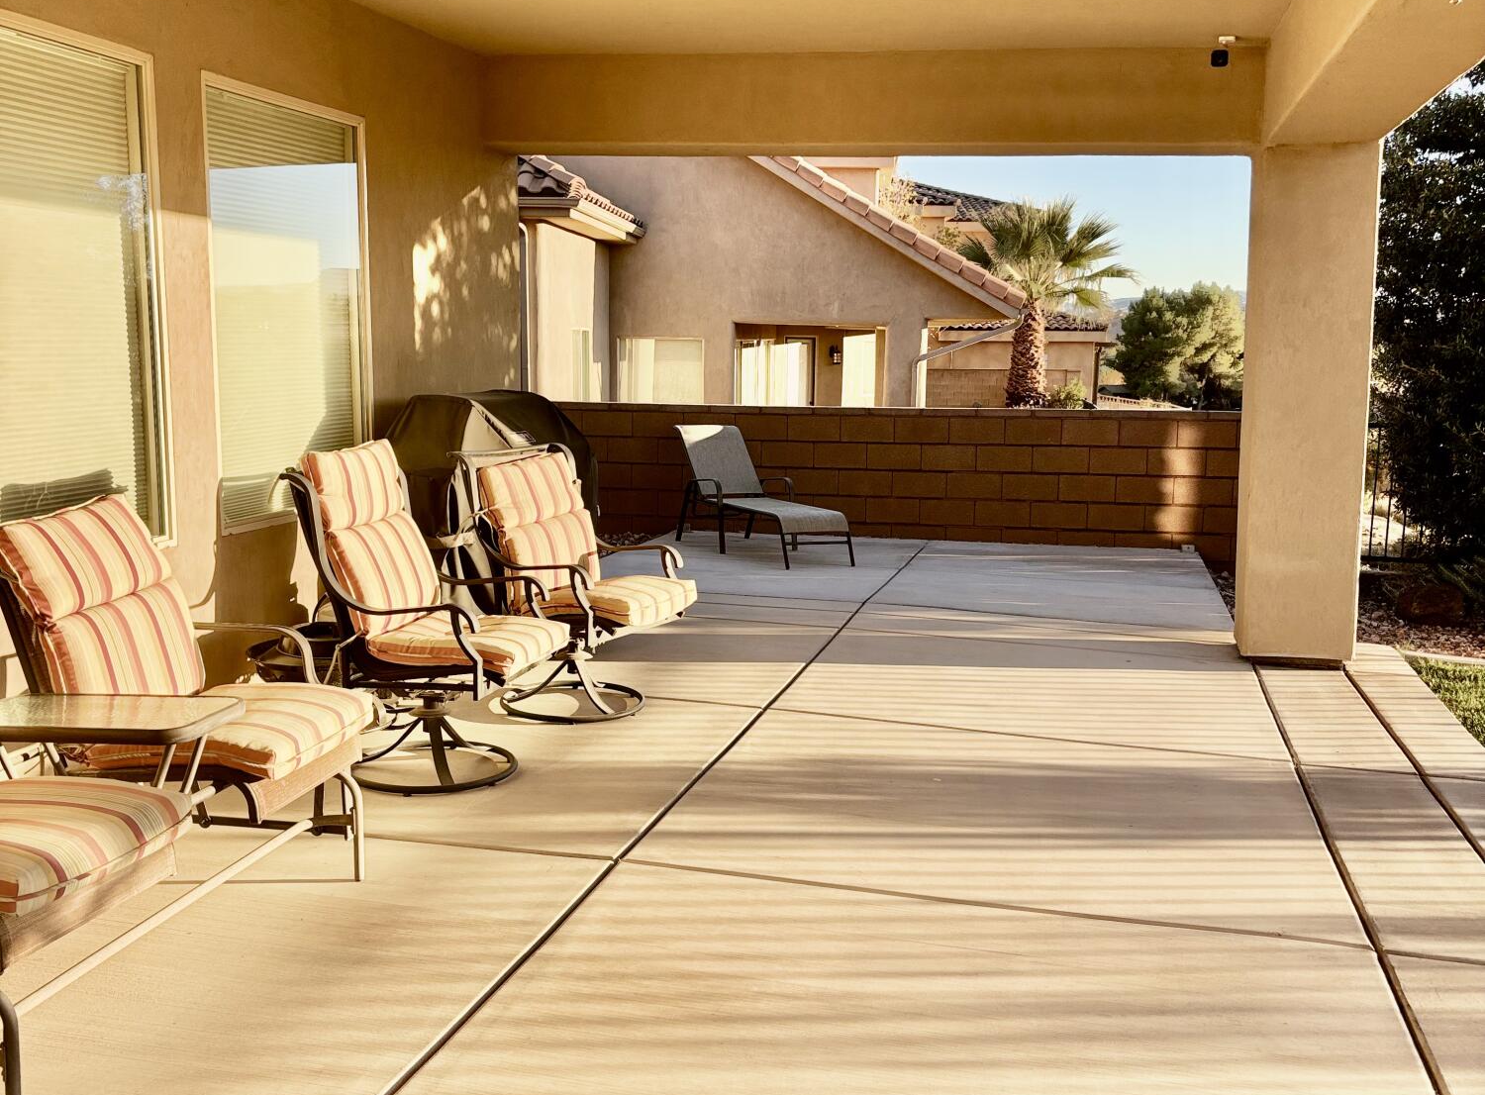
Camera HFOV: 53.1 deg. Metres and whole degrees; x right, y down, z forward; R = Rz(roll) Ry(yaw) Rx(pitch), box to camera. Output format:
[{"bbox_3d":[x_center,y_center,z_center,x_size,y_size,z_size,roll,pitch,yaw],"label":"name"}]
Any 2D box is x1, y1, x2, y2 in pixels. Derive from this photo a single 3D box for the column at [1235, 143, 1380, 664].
[{"bbox_3d":[2.693,-0.650,7.064,0.510,2.400,0.490,3,8,14],"label":"column"}]

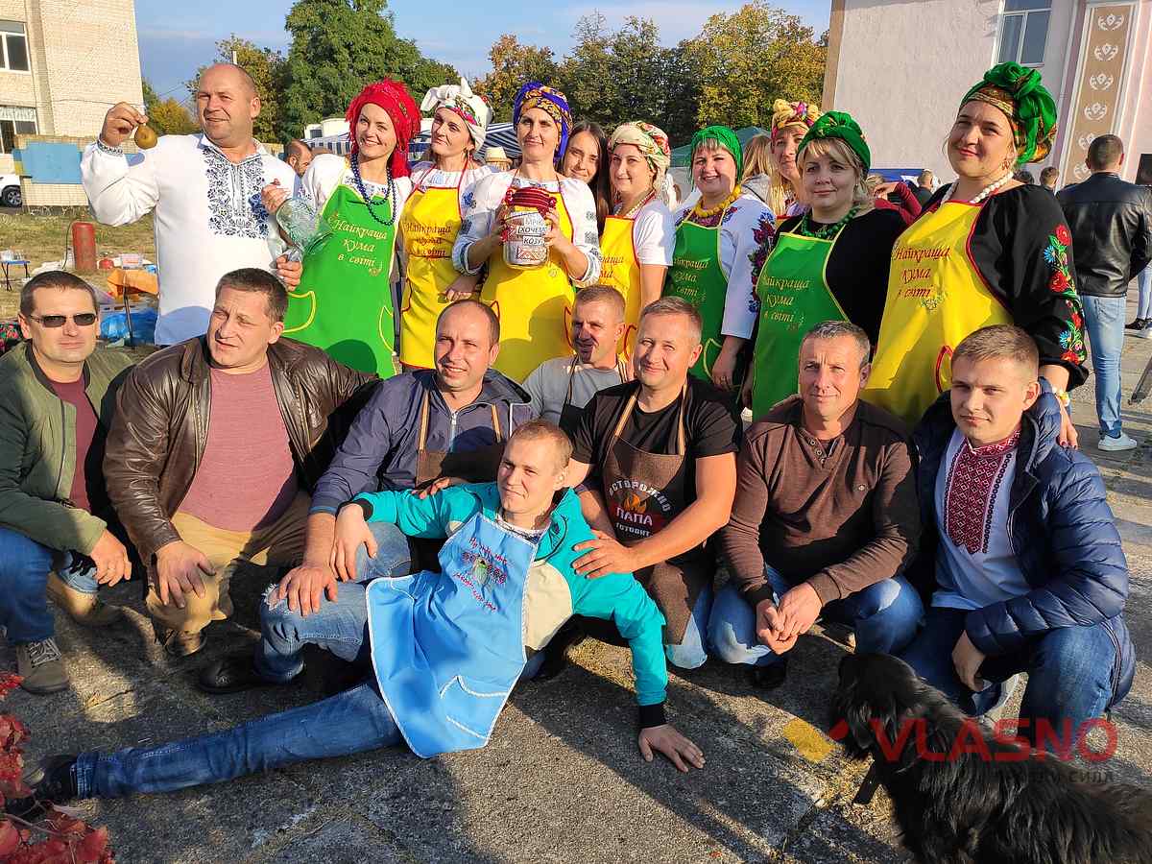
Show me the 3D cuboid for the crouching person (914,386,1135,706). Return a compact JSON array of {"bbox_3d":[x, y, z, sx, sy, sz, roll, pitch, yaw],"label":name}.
[{"bbox_3d":[1.043,0.263,2.162,0.600,1.060,0.620,10,17,29],"label":"crouching person"}]

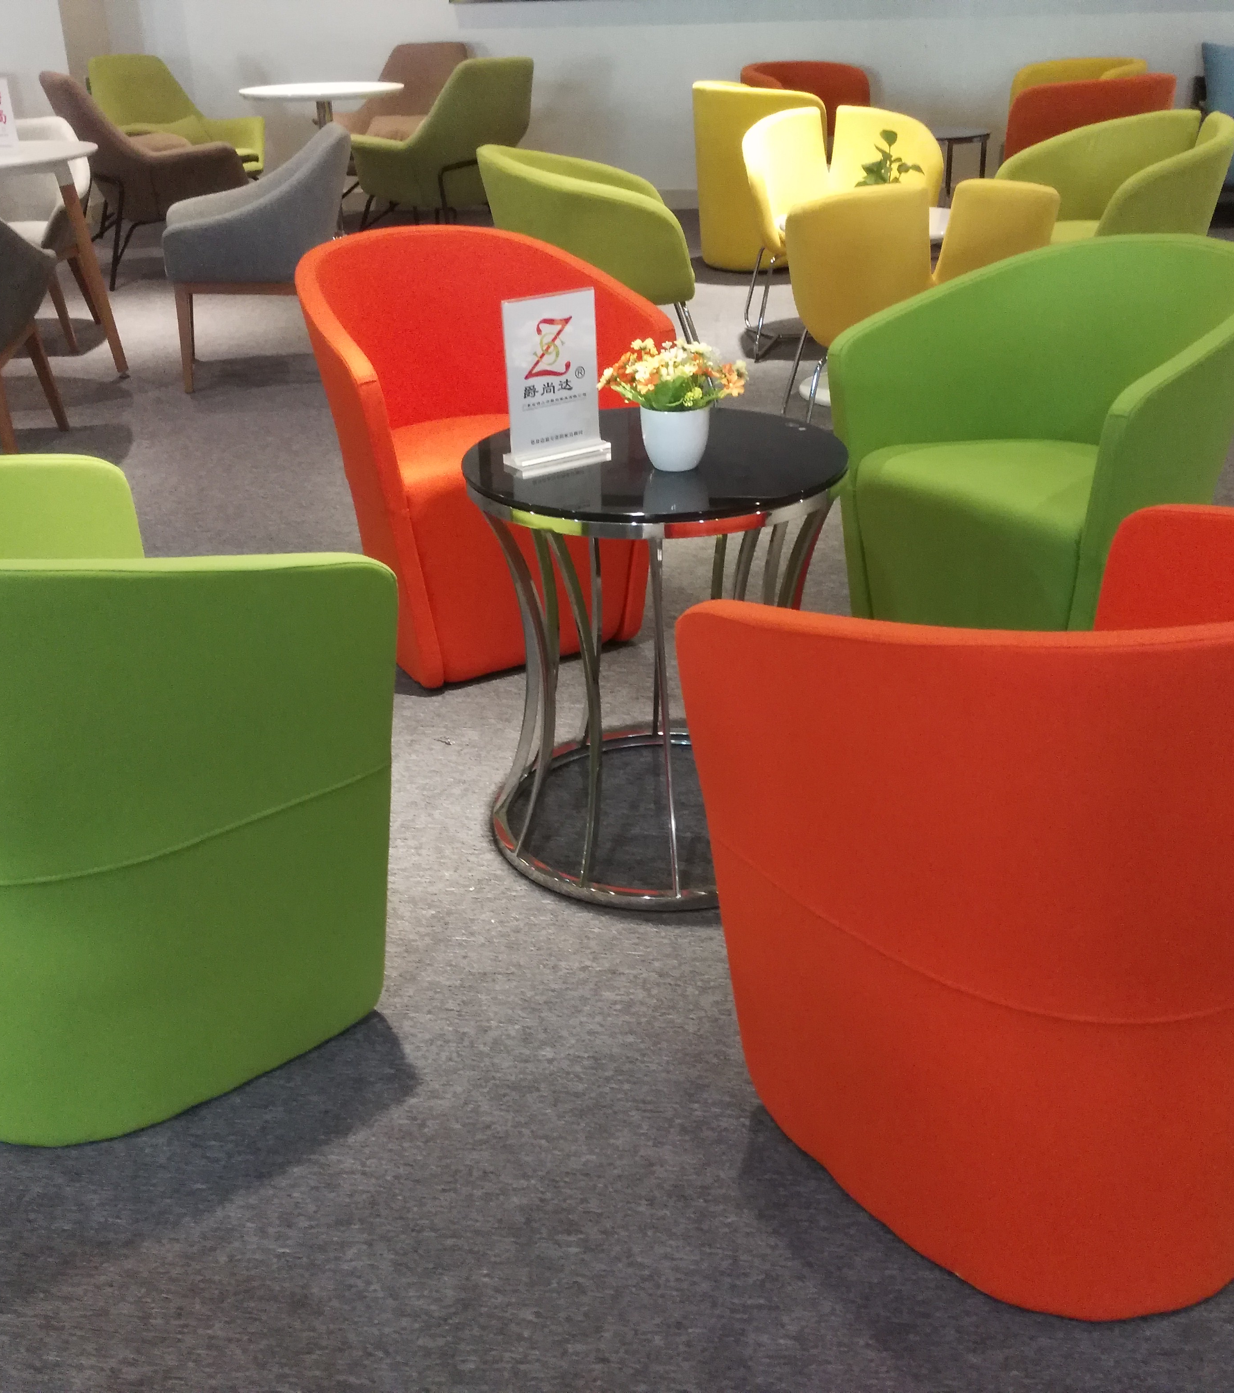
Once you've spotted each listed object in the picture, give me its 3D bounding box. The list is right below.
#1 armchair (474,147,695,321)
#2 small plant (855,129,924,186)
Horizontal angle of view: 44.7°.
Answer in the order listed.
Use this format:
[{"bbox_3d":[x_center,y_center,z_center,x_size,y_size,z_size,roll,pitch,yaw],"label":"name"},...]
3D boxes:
[{"bbox_3d":[-0.045,-1.288,4.601,0.670,0.755,0.630,0,26,4],"label":"armchair"},{"bbox_3d":[0.823,-1.575,4.593,0.210,0.280,0.210,-2,25,0],"label":"small plant"}]

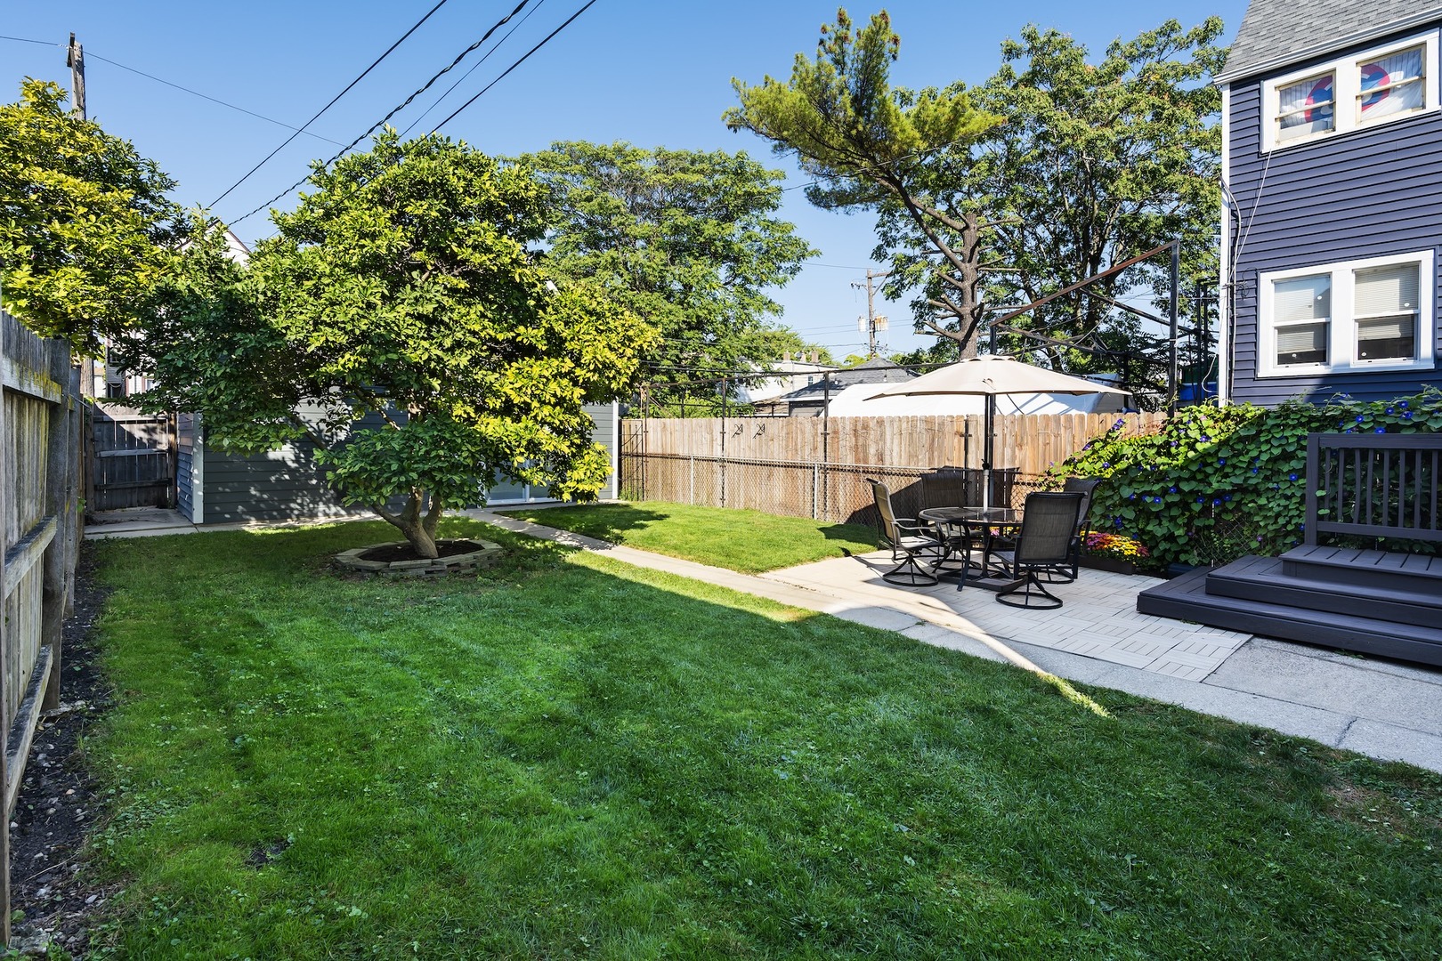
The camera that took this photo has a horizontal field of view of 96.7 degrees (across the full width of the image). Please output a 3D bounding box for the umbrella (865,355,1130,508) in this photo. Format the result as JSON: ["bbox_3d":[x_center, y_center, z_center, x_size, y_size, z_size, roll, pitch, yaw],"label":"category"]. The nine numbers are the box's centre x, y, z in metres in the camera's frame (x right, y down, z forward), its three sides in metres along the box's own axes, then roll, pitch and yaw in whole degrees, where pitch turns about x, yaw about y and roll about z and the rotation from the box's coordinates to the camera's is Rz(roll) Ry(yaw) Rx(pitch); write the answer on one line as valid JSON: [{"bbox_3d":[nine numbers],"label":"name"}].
[{"bbox_3d":[2.900,-0.160,6.950,2.650,2.400,2.650,0,3,0],"label":"umbrella"}]

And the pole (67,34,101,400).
[{"bbox_3d":[-15.100,-5.000,15.200,0.350,10.800,0.350,3,4,45],"label":"pole"}]

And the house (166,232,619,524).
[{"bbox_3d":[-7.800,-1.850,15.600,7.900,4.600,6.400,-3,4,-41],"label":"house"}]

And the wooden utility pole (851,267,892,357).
[{"bbox_3d":[8.400,-6.400,35.500,2.000,10.800,0.700,1,3,13],"label":"wooden utility pole"}]

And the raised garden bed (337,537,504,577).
[{"bbox_3d":[-3.580,0.910,7.750,1.750,0.170,1.800,0,3,0],"label":"raised garden bed"}]

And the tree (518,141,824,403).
[{"bbox_3d":[-1.600,-4.800,19.500,9.200,10.300,8.500,0,3,0],"label":"tree"}]

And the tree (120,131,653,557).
[{"bbox_3d":[-3.550,-1.550,7.700,5.400,5.100,5.200,0,3,0],"label":"tree"}]

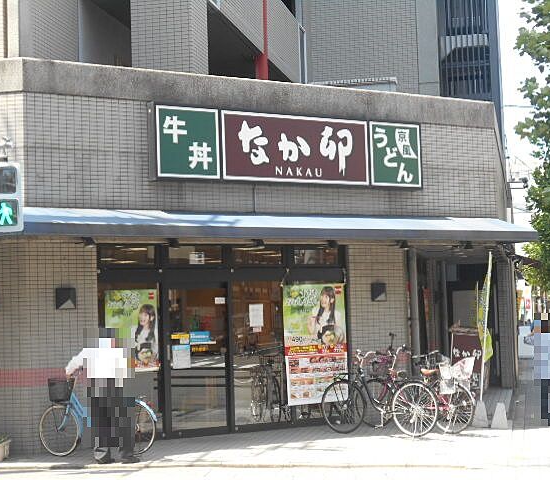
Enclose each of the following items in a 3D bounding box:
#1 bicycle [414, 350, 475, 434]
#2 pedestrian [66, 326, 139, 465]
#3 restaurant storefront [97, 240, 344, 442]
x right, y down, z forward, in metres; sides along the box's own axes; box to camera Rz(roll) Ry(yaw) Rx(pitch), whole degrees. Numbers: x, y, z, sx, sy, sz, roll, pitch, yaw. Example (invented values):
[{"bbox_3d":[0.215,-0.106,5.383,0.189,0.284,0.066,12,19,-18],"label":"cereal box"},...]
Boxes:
[{"bbox_3d":[1.940,1.971,15.852,1.620,1.060,0.560,-5,-5,37],"label":"bicycle"},{"bbox_3d":[-1.955,1.758,13.750,0.500,1.570,0.550,-5,-5,41],"label":"pedestrian"},{"bbox_3d":[-0.602,1.318,16.366,3.859,2.543,0.350,1,-5,-33],"label":"restaurant storefront"}]

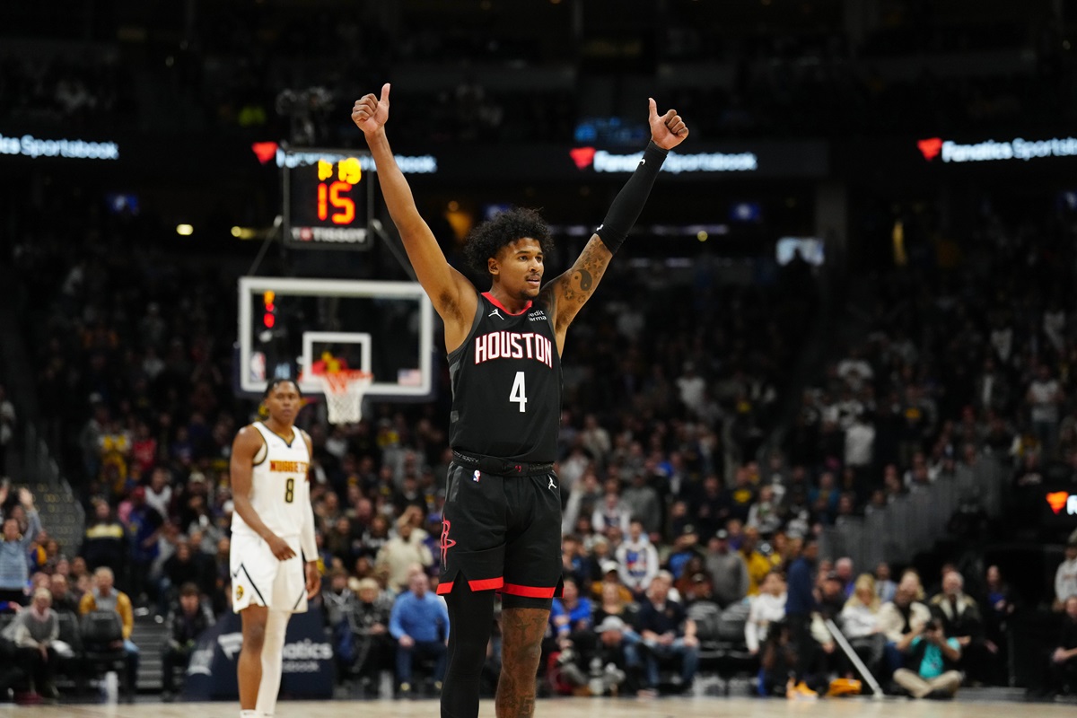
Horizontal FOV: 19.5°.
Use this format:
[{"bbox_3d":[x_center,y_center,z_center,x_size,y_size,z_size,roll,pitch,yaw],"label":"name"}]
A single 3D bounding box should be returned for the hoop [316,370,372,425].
[{"bbox_3d":[-1.806,0.355,29.200,0.500,0.500,0.550,0,-5,0],"label":"hoop"}]

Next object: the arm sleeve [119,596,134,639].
[{"bbox_3d":[-4.438,2.786,33.800,0.150,0.460,0.210,1,-5,-12],"label":"arm sleeve"}]

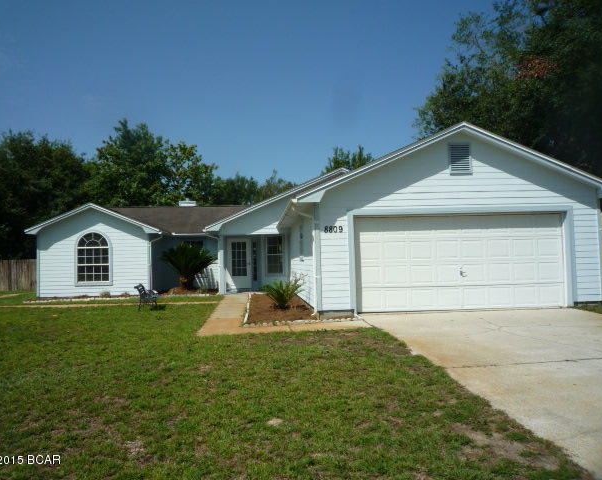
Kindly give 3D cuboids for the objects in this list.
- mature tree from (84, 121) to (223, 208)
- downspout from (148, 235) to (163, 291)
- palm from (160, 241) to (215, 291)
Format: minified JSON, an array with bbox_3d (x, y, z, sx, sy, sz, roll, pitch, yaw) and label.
[{"bbox_3d":[-11.333,-3.084,36.000,10.300,12.726,10.000,-1,-3,-5],"label":"mature tree"},{"bbox_3d":[-5.627,0.888,18.000,0.520,2.230,0.100,-1,-3,-5],"label":"downspout"},{"bbox_3d":[-4.666,1.089,19.000,2.250,1.950,2.100,-1,-3,-5],"label":"palm"}]

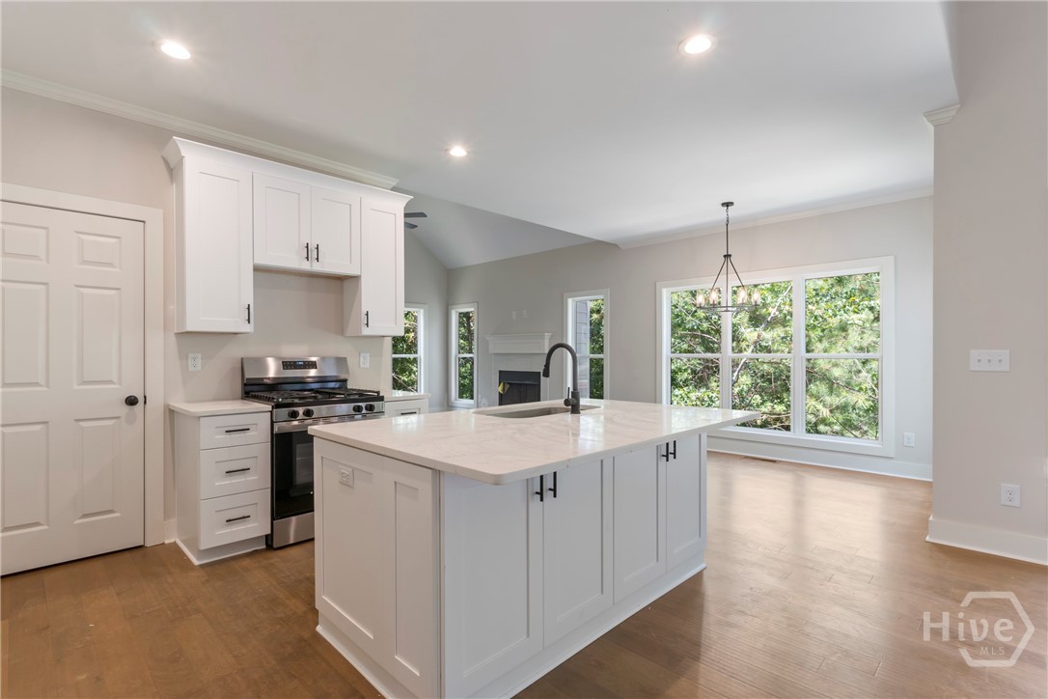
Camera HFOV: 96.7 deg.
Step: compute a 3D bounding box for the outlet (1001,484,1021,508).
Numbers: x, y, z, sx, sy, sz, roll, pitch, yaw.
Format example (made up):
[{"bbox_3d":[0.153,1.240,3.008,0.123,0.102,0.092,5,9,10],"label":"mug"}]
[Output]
[{"bbox_3d":[2.954,0.887,2.825,0.079,0.126,0.008,0,0,45],"label":"outlet"}]

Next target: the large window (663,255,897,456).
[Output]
[{"bbox_3d":[2.790,0.078,5.560,2.580,2.020,0.110,0,0,44],"label":"large window"}]

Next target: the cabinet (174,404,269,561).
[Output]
[{"bbox_3d":[-1.948,0.821,3.019,0.385,0.880,0.620,0,0,-44],"label":"cabinet"}]

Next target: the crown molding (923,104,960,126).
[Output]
[{"bbox_3d":[2.712,-1.511,3.025,0.170,0.080,0.060,0,0,45],"label":"crown molding"}]

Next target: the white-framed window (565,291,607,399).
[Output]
[{"bbox_3d":[0.991,0.112,7.300,0.870,2.050,0.110,0,0,44],"label":"white-framed window"}]

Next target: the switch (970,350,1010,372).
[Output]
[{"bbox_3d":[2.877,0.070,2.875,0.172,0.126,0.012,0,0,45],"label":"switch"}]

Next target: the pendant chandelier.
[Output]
[{"bbox_3d":[2.103,-0.950,4.800,0.670,1.160,0.670,0,0,-44],"label":"pendant chandelier"}]

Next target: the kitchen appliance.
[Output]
[{"bbox_3d":[-1.543,0.663,3.438,0.760,1.200,0.700,0,0,-44],"label":"kitchen appliance"}]

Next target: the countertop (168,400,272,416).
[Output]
[{"bbox_3d":[-1.966,0.371,3.015,0.430,0.032,0.660,0,0,-44],"label":"countertop"}]

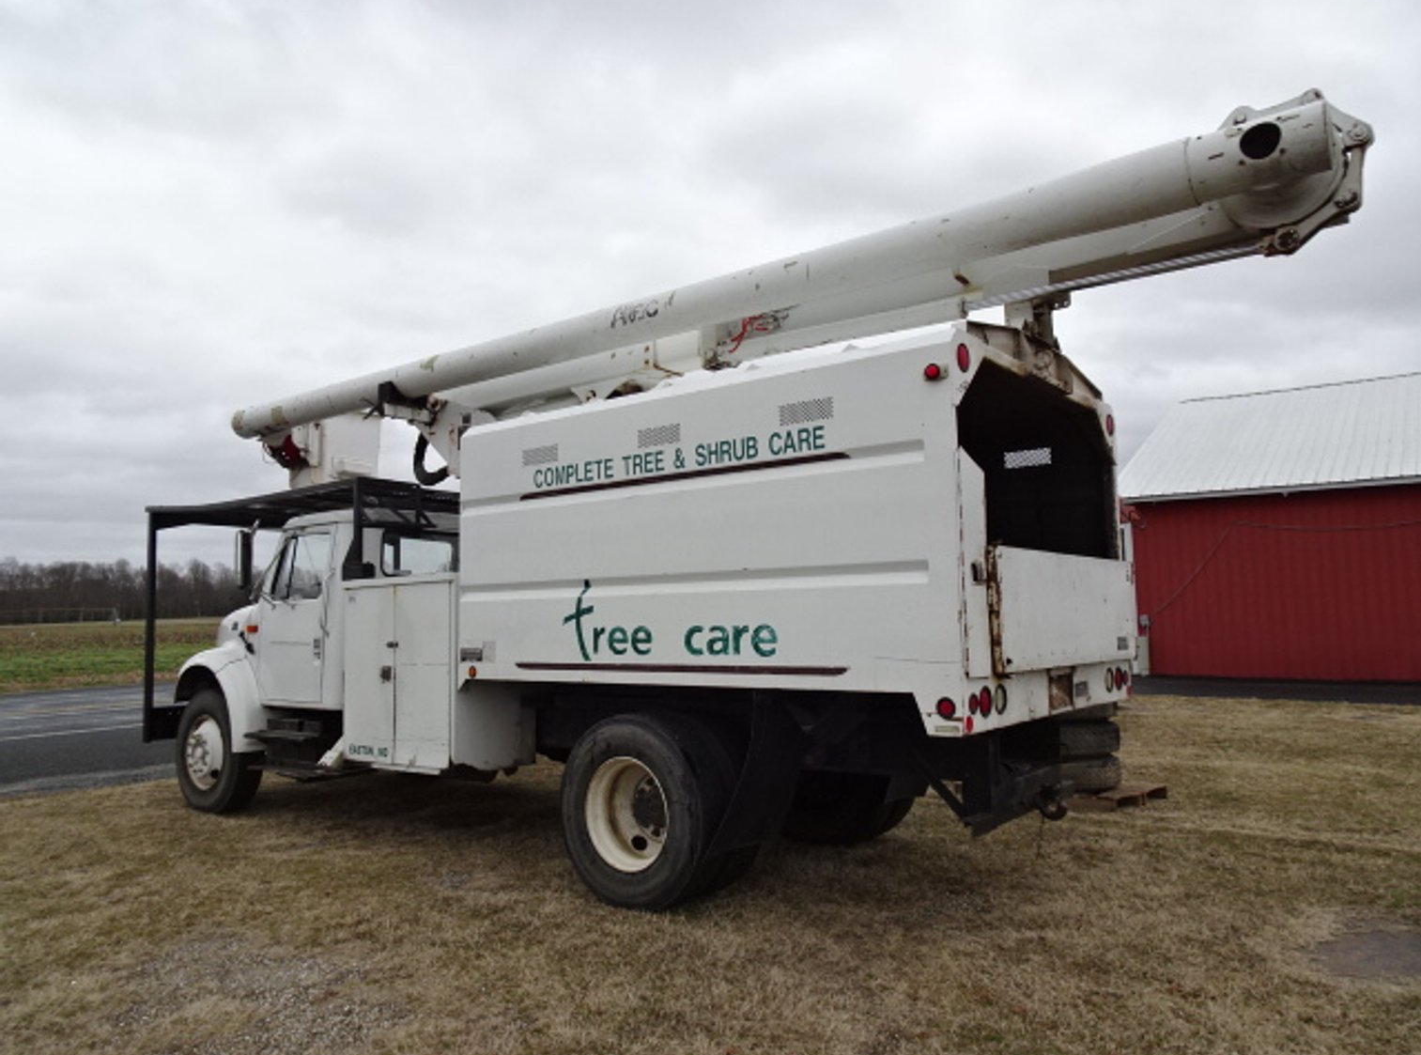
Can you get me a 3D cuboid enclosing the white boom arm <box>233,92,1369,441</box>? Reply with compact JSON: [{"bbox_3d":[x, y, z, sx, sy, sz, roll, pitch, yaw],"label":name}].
[{"bbox_3d":[-0.945,-1.218,7.145,9.630,0.683,0.739,-5,-7,39],"label":"white boom arm"}]

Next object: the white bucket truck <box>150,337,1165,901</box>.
[{"bbox_3d":[-1.238,0.800,7.554,7.950,2.870,2.500,-5,-7,37],"label":"white bucket truck"}]

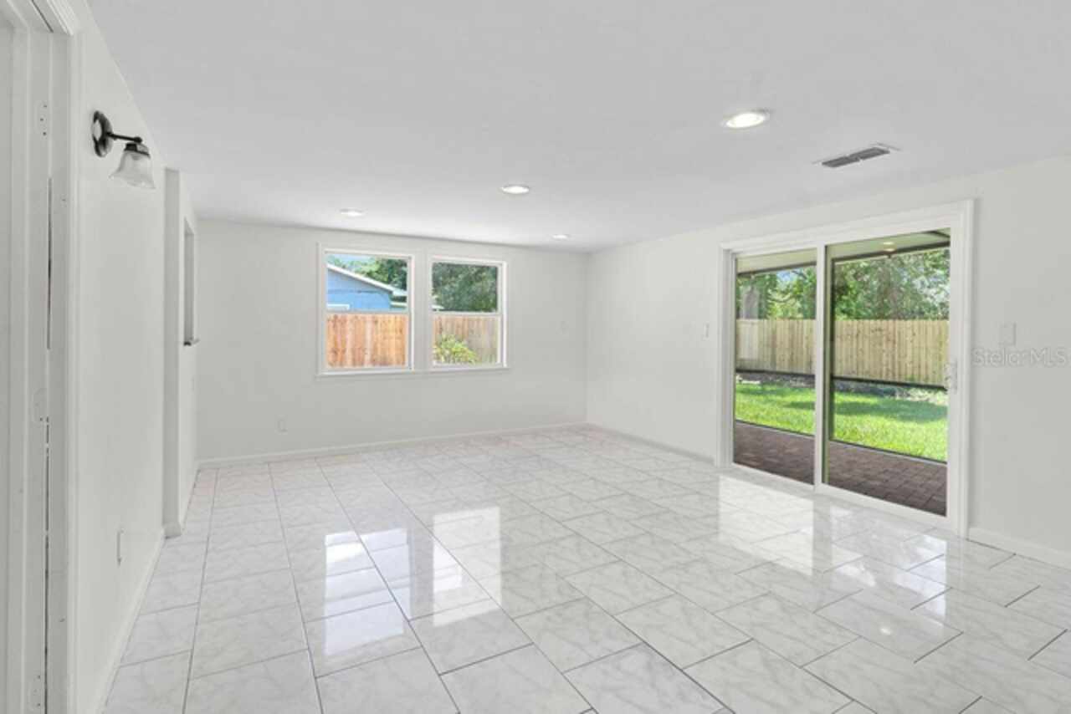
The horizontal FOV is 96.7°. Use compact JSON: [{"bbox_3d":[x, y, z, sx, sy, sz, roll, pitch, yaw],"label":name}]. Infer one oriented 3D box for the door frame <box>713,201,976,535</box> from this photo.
[{"bbox_3d":[2.270,0.051,3.847,0.120,2.140,1.890,-1,2,-32],"label":"door frame"}]

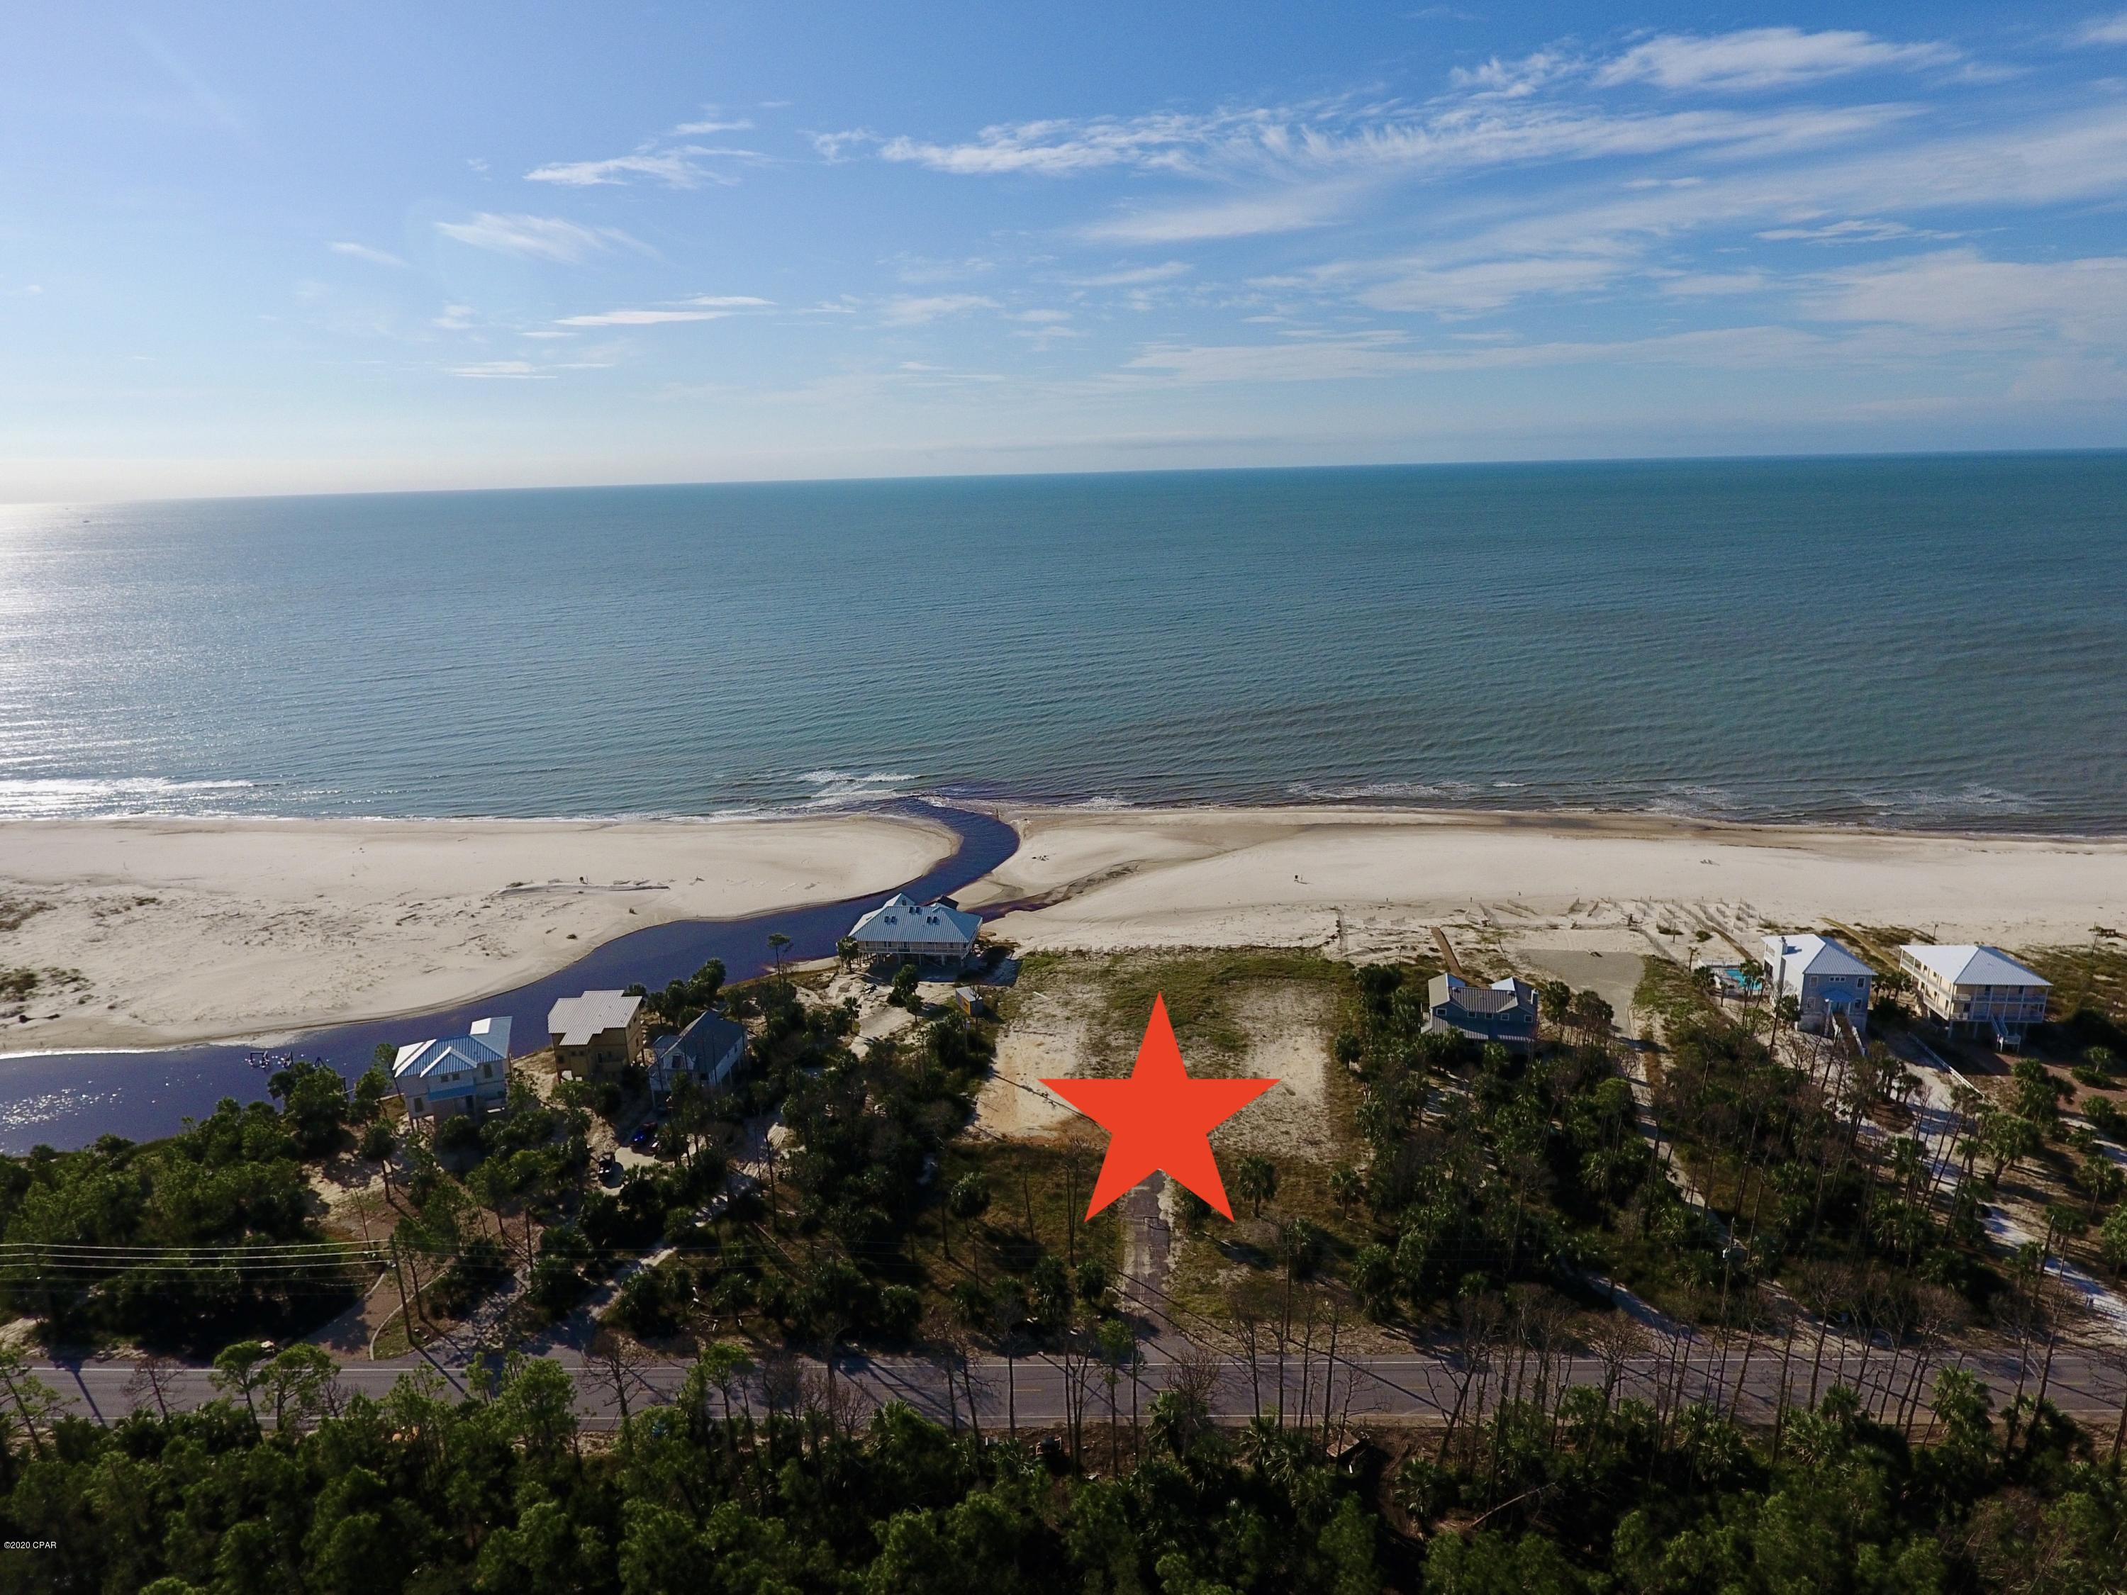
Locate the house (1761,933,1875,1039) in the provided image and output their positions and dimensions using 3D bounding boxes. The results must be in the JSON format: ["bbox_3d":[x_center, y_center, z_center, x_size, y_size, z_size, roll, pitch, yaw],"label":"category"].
[{"bbox_3d":[116.600,27.710,190.230,10.100,12.200,15.100,0,15,7],"label":"house"}]

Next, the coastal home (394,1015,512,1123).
[{"bbox_3d":[-85.670,38.200,174.290,13.800,10.800,15.700,-7,16,-19],"label":"coastal home"}]

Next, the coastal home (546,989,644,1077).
[{"bbox_3d":[-69.370,35.470,183.430,12.600,10.500,11.500,-1,15,3],"label":"coastal home"}]

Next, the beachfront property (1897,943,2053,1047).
[{"bbox_3d":[137.950,28.270,186.360,13.400,12.000,16.000,0,15,6],"label":"beachfront property"}]

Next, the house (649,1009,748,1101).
[{"bbox_3d":[-53.040,37.440,176.690,11.200,9.300,12.100,1,15,9],"label":"house"}]

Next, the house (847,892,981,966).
[{"bbox_3d":[-26.580,23.420,224.760,23.000,10.200,16.600,0,15,6],"label":"house"}]

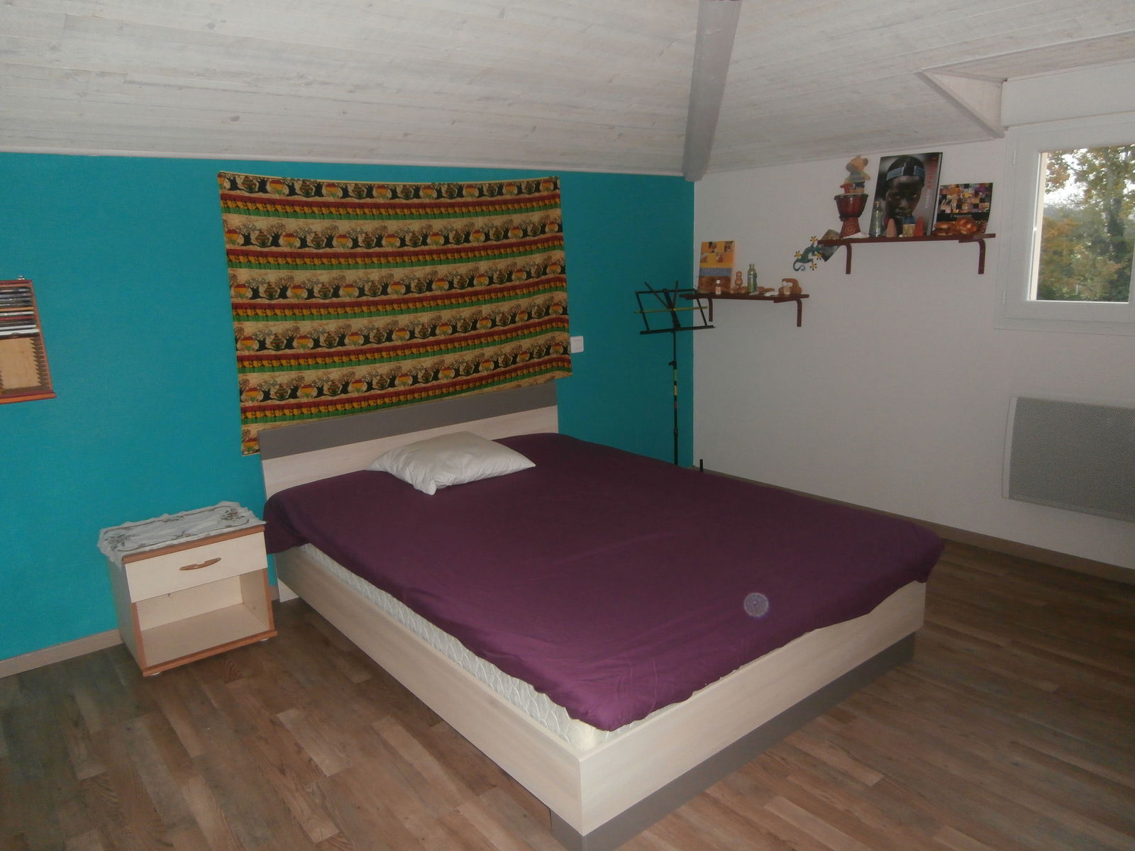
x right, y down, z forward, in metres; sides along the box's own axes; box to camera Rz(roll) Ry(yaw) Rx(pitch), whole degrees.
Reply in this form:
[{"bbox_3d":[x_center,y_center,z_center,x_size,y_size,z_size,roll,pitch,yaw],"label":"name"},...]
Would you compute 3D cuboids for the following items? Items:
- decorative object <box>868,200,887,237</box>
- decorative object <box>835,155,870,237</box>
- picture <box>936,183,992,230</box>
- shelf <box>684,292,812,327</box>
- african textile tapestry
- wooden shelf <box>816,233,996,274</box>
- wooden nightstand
[{"bbox_3d":[1.398,-0.925,3.537,0.066,0.168,0.066,-12,15,-37],"label":"decorative object"},{"bbox_3d":[1.314,-1.047,3.630,0.160,0.372,0.160,-12,15,-37],"label":"decorative object"},{"bbox_3d":[1.663,-0.909,3.321,0.012,0.205,0.220,3,6,-39],"label":"picture"},{"bbox_3d":[0.936,-0.620,4.240,0.195,0.166,0.720,-12,15,-37],"label":"shelf"},{"bbox_3d":[-0.651,-0.552,3.514,1.675,1.080,0.020,-12,15,-37],"label":"african textile tapestry"},{"bbox_3d":[1.480,-0.750,3.498,0.195,0.166,0.720,-12,15,-37],"label":"wooden shelf"},{"bbox_3d":[-1.378,0.585,2.892,0.453,0.445,0.385,-12,15,-37],"label":"wooden nightstand"}]

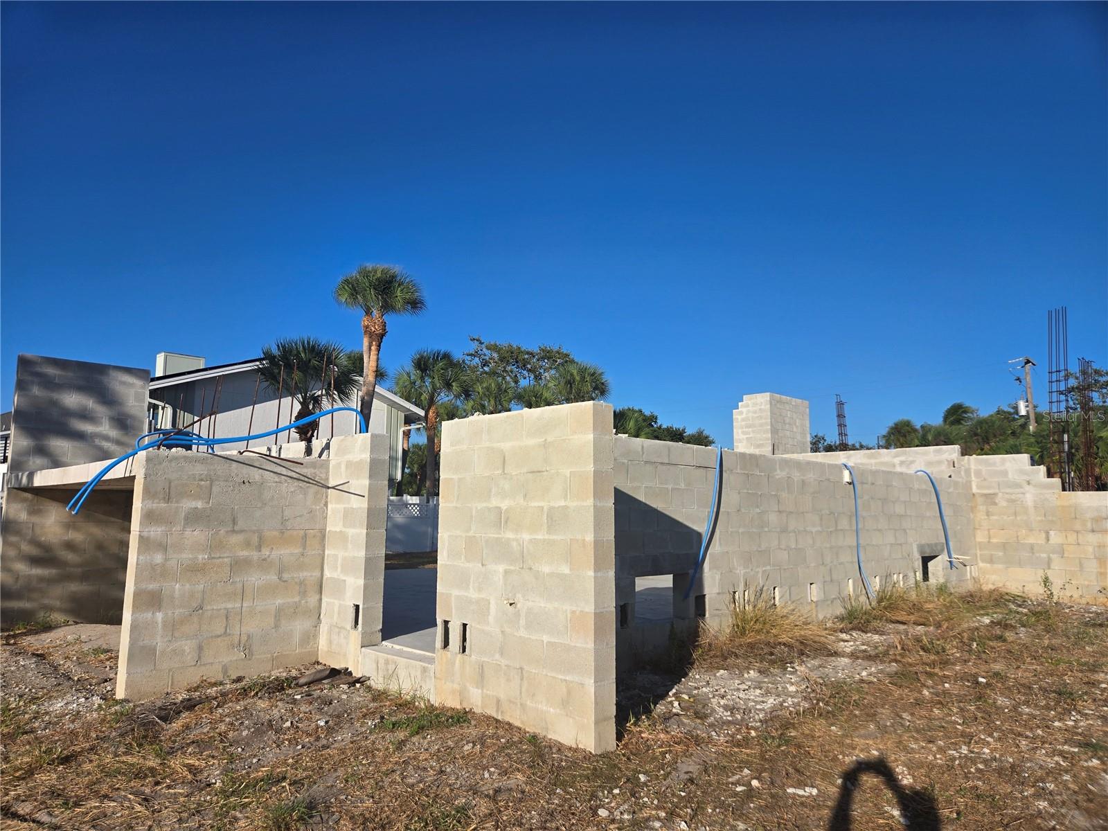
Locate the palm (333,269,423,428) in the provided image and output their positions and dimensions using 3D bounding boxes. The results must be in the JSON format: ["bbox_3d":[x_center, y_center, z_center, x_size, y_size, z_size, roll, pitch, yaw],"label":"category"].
[{"bbox_3d":[-5.826,-0.305,24.052,2.995,9.606,2.995,2,-8,-14],"label":"palm"}]

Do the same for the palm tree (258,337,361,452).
[{"bbox_3d":[-7.538,0.894,22.336,3.022,6.744,3.022,3,-8,-19],"label":"palm tree"}]

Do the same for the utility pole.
[{"bbox_3d":[27.107,1.962,42.269,2.400,10.510,1.300,8,-11,-44],"label":"utility pole"}]

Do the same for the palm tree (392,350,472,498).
[{"bbox_3d":[-4.846,1.259,28.681,3.092,7.771,3.092,2,-8,-10],"label":"palm tree"}]

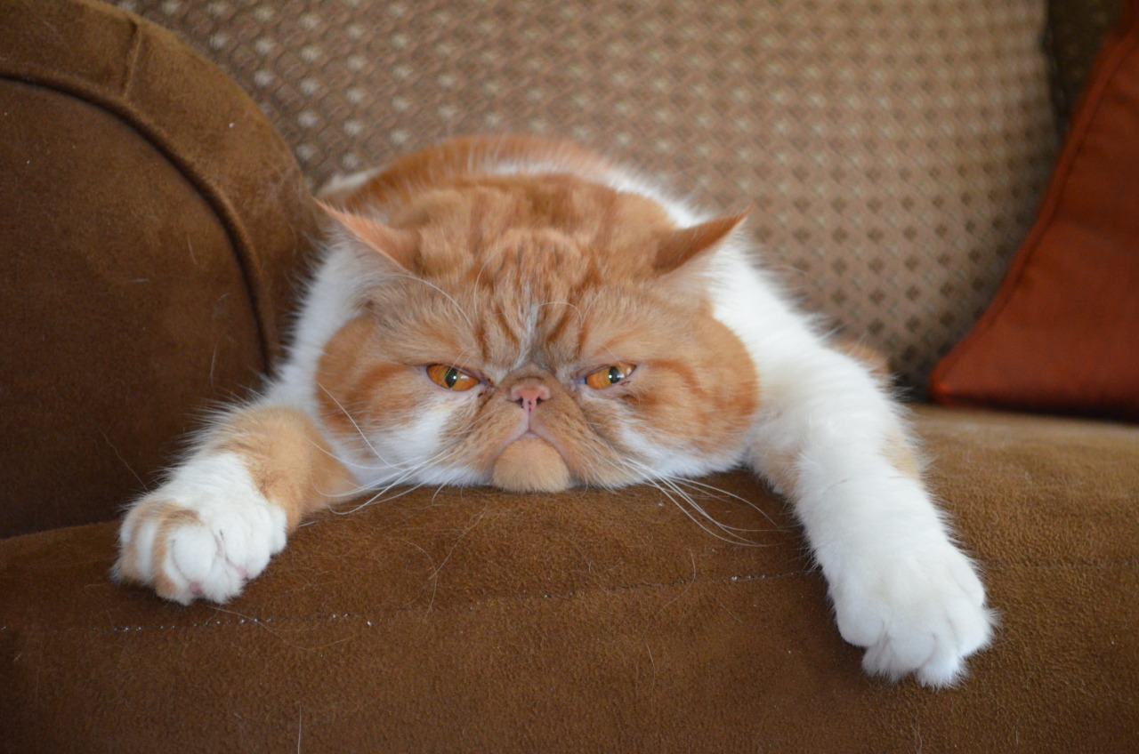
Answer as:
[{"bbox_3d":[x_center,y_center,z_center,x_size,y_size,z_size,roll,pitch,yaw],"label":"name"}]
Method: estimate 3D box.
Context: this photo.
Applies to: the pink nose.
[{"bbox_3d":[-0.013,0.007,0.748,0.012,0.009,0.008,0,2,0],"label":"pink nose"}]

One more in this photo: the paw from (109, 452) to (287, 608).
[{"bbox_3d":[-0.120,0.049,0.740,0.049,0.040,0.056,1,17,15],"label":"paw"}]

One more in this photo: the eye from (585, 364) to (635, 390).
[{"bbox_3d":[0.014,0.000,0.765,0.017,0.009,0.010,-1,3,-6],"label":"eye"}]

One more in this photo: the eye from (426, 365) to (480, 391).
[{"bbox_3d":[-0.039,0.000,0.765,0.018,0.009,0.010,1,3,6],"label":"eye"}]

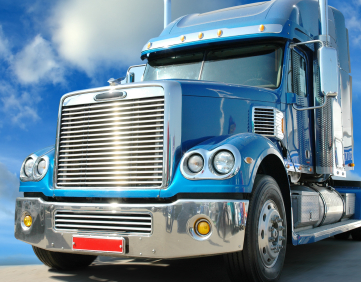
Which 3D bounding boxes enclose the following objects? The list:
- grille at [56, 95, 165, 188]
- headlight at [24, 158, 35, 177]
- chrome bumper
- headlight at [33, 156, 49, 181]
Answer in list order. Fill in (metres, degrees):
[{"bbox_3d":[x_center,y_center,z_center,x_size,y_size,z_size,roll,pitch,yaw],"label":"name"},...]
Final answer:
[{"bbox_3d":[-0.638,0.023,4.572,1.130,0.790,0.090,-3,-7,28],"label":"grille"},{"bbox_3d":[-1.528,0.275,5.154,0.170,0.185,0.080,-4,-8,34],"label":"headlight"},{"bbox_3d":[-0.635,0.755,4.503,2.500,0.490,0.290,-3,-7,28],"label":"chrome bumper"},{"bbox_3d":[-1.366,0.266,5.023,0.175,0.220,0.090,-4,-8,32],"label":"headlight"}]

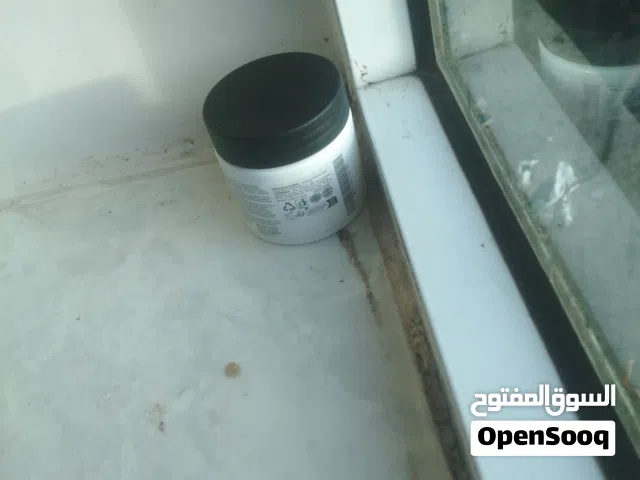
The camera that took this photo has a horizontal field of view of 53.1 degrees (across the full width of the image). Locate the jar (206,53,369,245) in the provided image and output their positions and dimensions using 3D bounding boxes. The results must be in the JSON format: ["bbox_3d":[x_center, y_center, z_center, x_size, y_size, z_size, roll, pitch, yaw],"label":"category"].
[{"bbox_3d":[-0.014,-0.043,0.305,0.065,0.065,0.065,-9,46,10],"label":"jar"}]

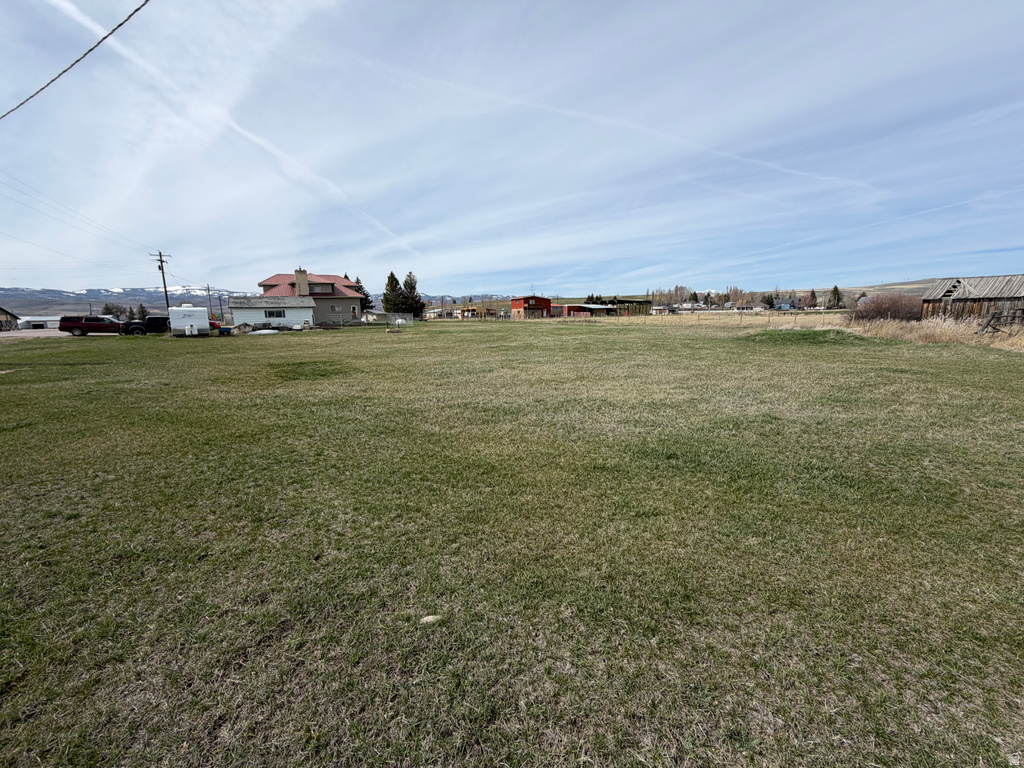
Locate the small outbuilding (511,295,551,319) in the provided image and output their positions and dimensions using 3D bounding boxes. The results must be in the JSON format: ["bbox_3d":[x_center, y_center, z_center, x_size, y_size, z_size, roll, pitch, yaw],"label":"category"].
[{"bbox_3d":[5.423,-21.492,116.041,8.300,6.300,8.600,-4,10,-24],"label":"small outbuilding"}]

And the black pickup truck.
[{"bbox_3d":[-33.550,-5.606,39.823,5.800,1.980,2.000,-6,11,-32],"label":"black pickup truck"}]

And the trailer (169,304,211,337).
[{"bbox_3d":[-26.946,-5.384,34.789,2.450,2.820,6.600,-7,12,-37],"label":"trailer"}]

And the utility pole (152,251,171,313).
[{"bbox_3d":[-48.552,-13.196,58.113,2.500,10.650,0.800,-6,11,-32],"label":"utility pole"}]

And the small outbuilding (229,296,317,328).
[{"bbox_3d":[-27.768,-8.315,48.290,8.500,3.600,5.000,-5,11,-30],"label":"small outbuilding"}]

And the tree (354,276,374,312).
[{"bbox_3d":[-34.383,-19.285,93.088,6.200,9.800,6.200,-4,10,-20],"label":"tree"}]

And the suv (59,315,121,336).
[{"bbox_3d":[-39.539,-5.663,40.219,5.600,1.960,2.030,-6,11,-32],"label":"suv"}]

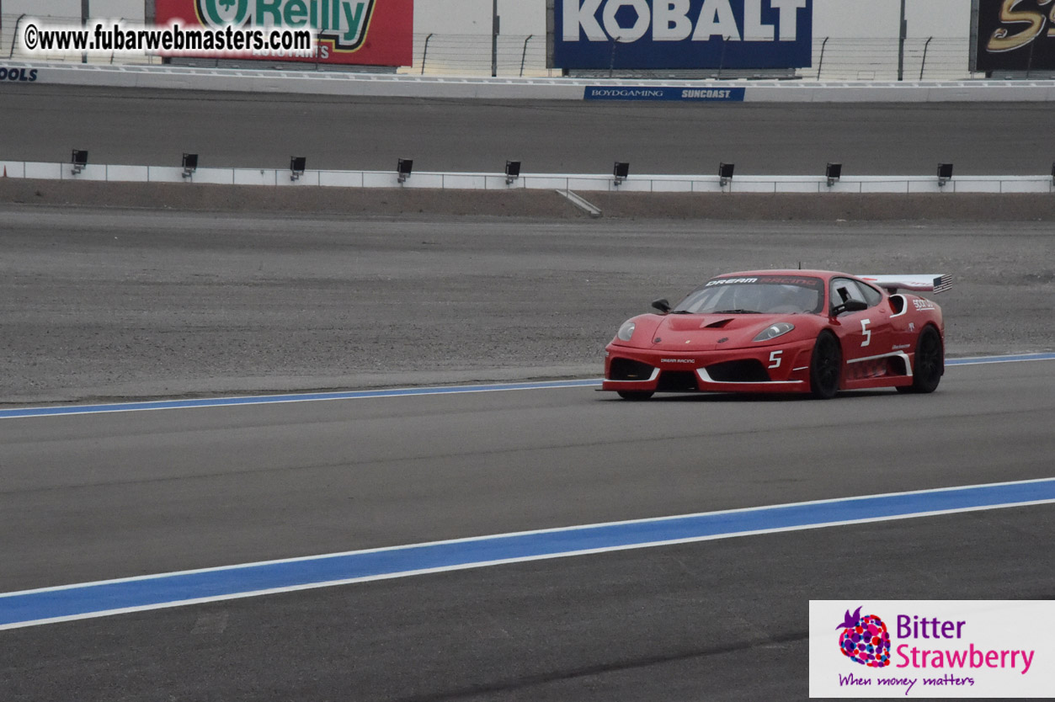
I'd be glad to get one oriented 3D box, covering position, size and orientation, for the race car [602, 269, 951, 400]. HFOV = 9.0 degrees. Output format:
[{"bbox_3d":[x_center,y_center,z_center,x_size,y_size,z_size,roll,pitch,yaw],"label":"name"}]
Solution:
[{"bbox_3d":[2.300,-0.169,62.300,1.980,1.180,4.550,0,1,24],"label":"race car"}]

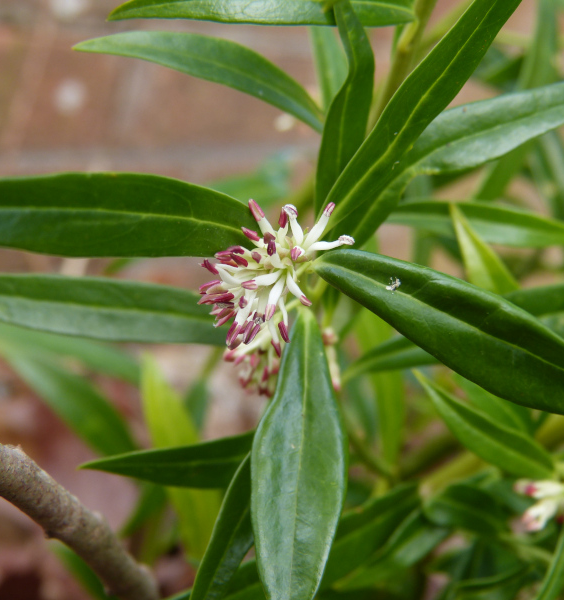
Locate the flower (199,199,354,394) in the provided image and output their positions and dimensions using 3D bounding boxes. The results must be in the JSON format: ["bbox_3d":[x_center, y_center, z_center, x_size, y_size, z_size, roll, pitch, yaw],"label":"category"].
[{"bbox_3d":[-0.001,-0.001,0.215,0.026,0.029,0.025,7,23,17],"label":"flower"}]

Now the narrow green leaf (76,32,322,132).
[{"bbox_3d":[-0.019,-0.051,0.265,0.061,0.008,0.014,17,44,-6],"label":"narrow green leaf"}]

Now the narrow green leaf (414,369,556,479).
[{"bbox_3d":[0.052,0.032,0.288,0.049,0.007,0.012,35,49,-18],"label":"narrow green leaf"}]

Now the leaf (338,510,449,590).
[{"bbox_3d":[0.028,0.064,0.290,0.039,0.006,0.012,-22,55,-34],"label":"leaf"}]

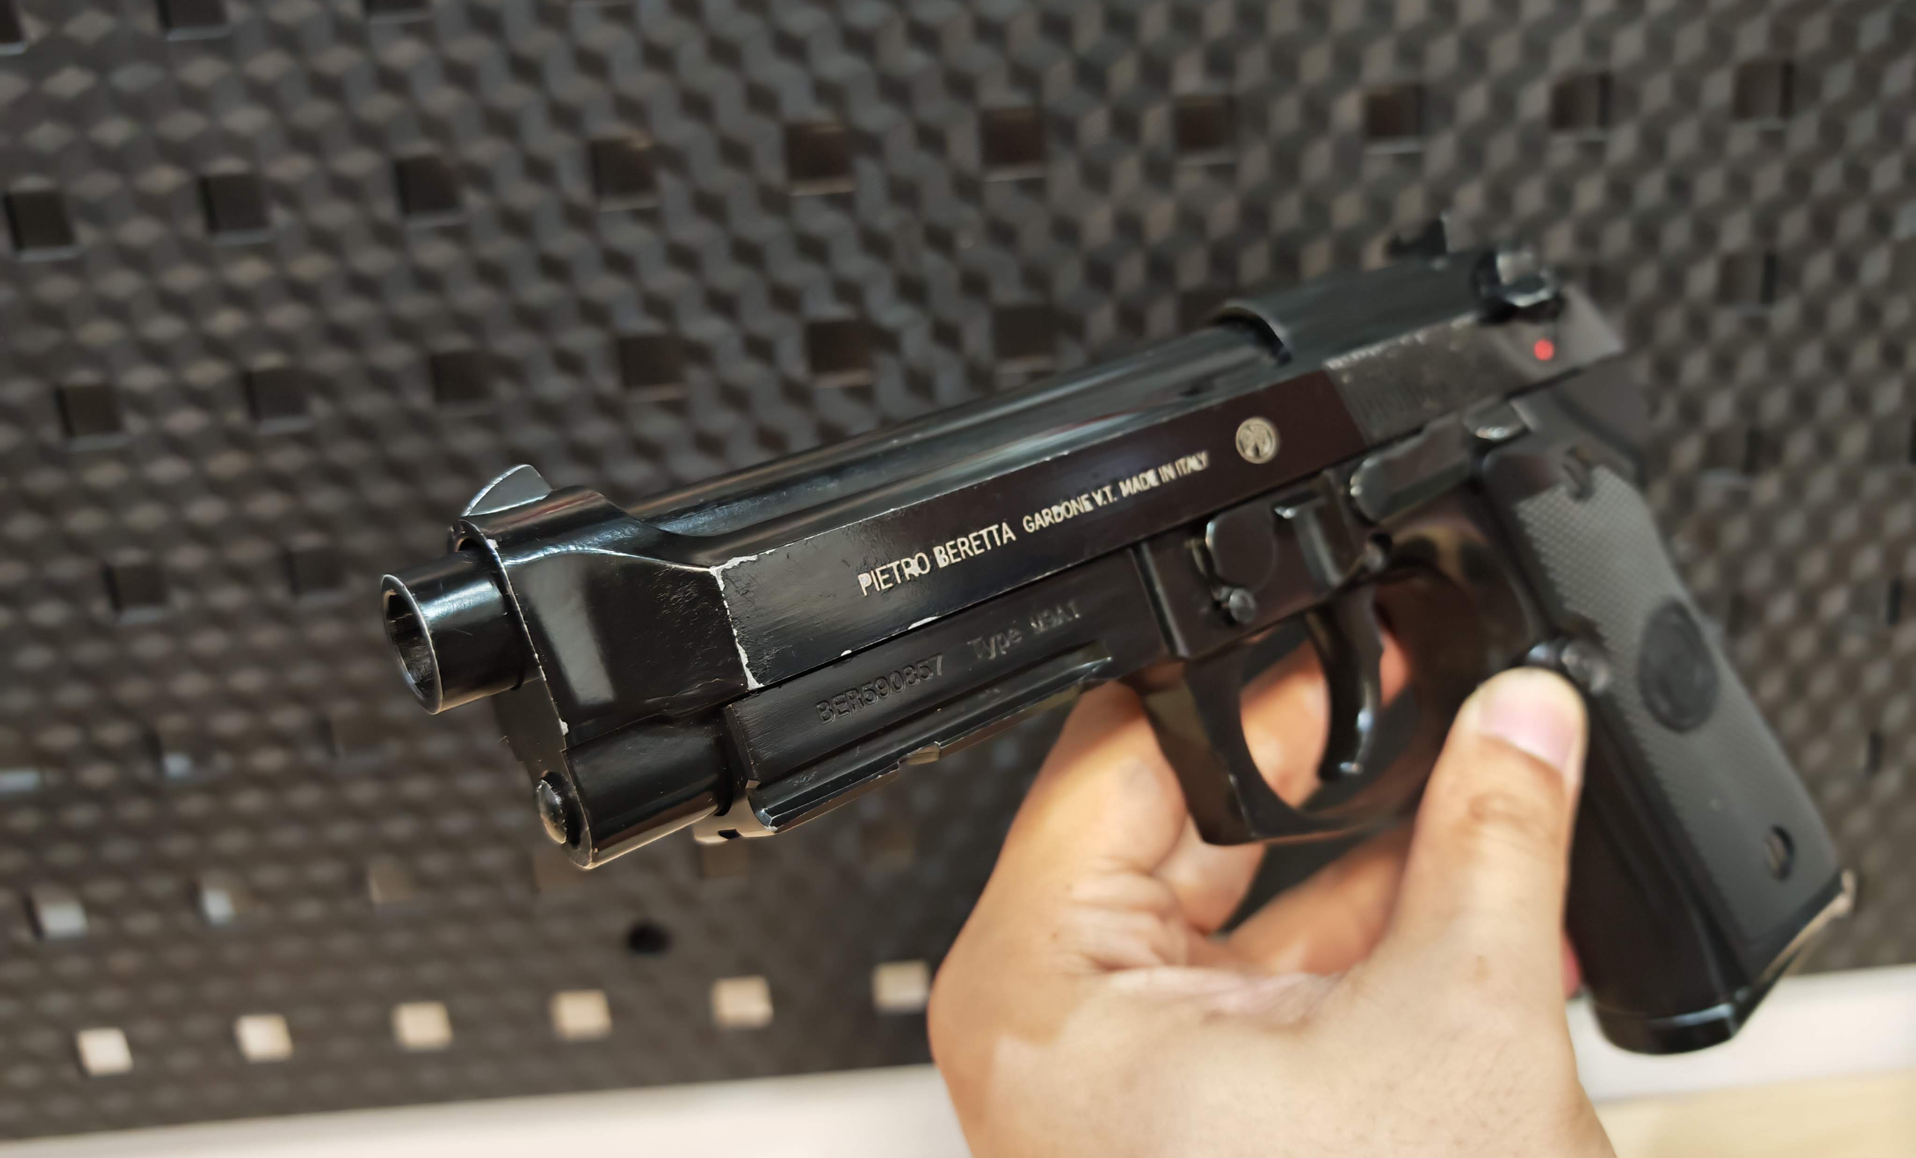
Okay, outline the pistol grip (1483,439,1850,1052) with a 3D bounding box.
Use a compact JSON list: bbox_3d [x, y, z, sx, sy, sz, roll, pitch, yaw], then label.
[{"bbox_3d":[0.112,0.026,0.226,0.057,0.114,0.035,-39,10,-34],"label":"pistol grip"}]

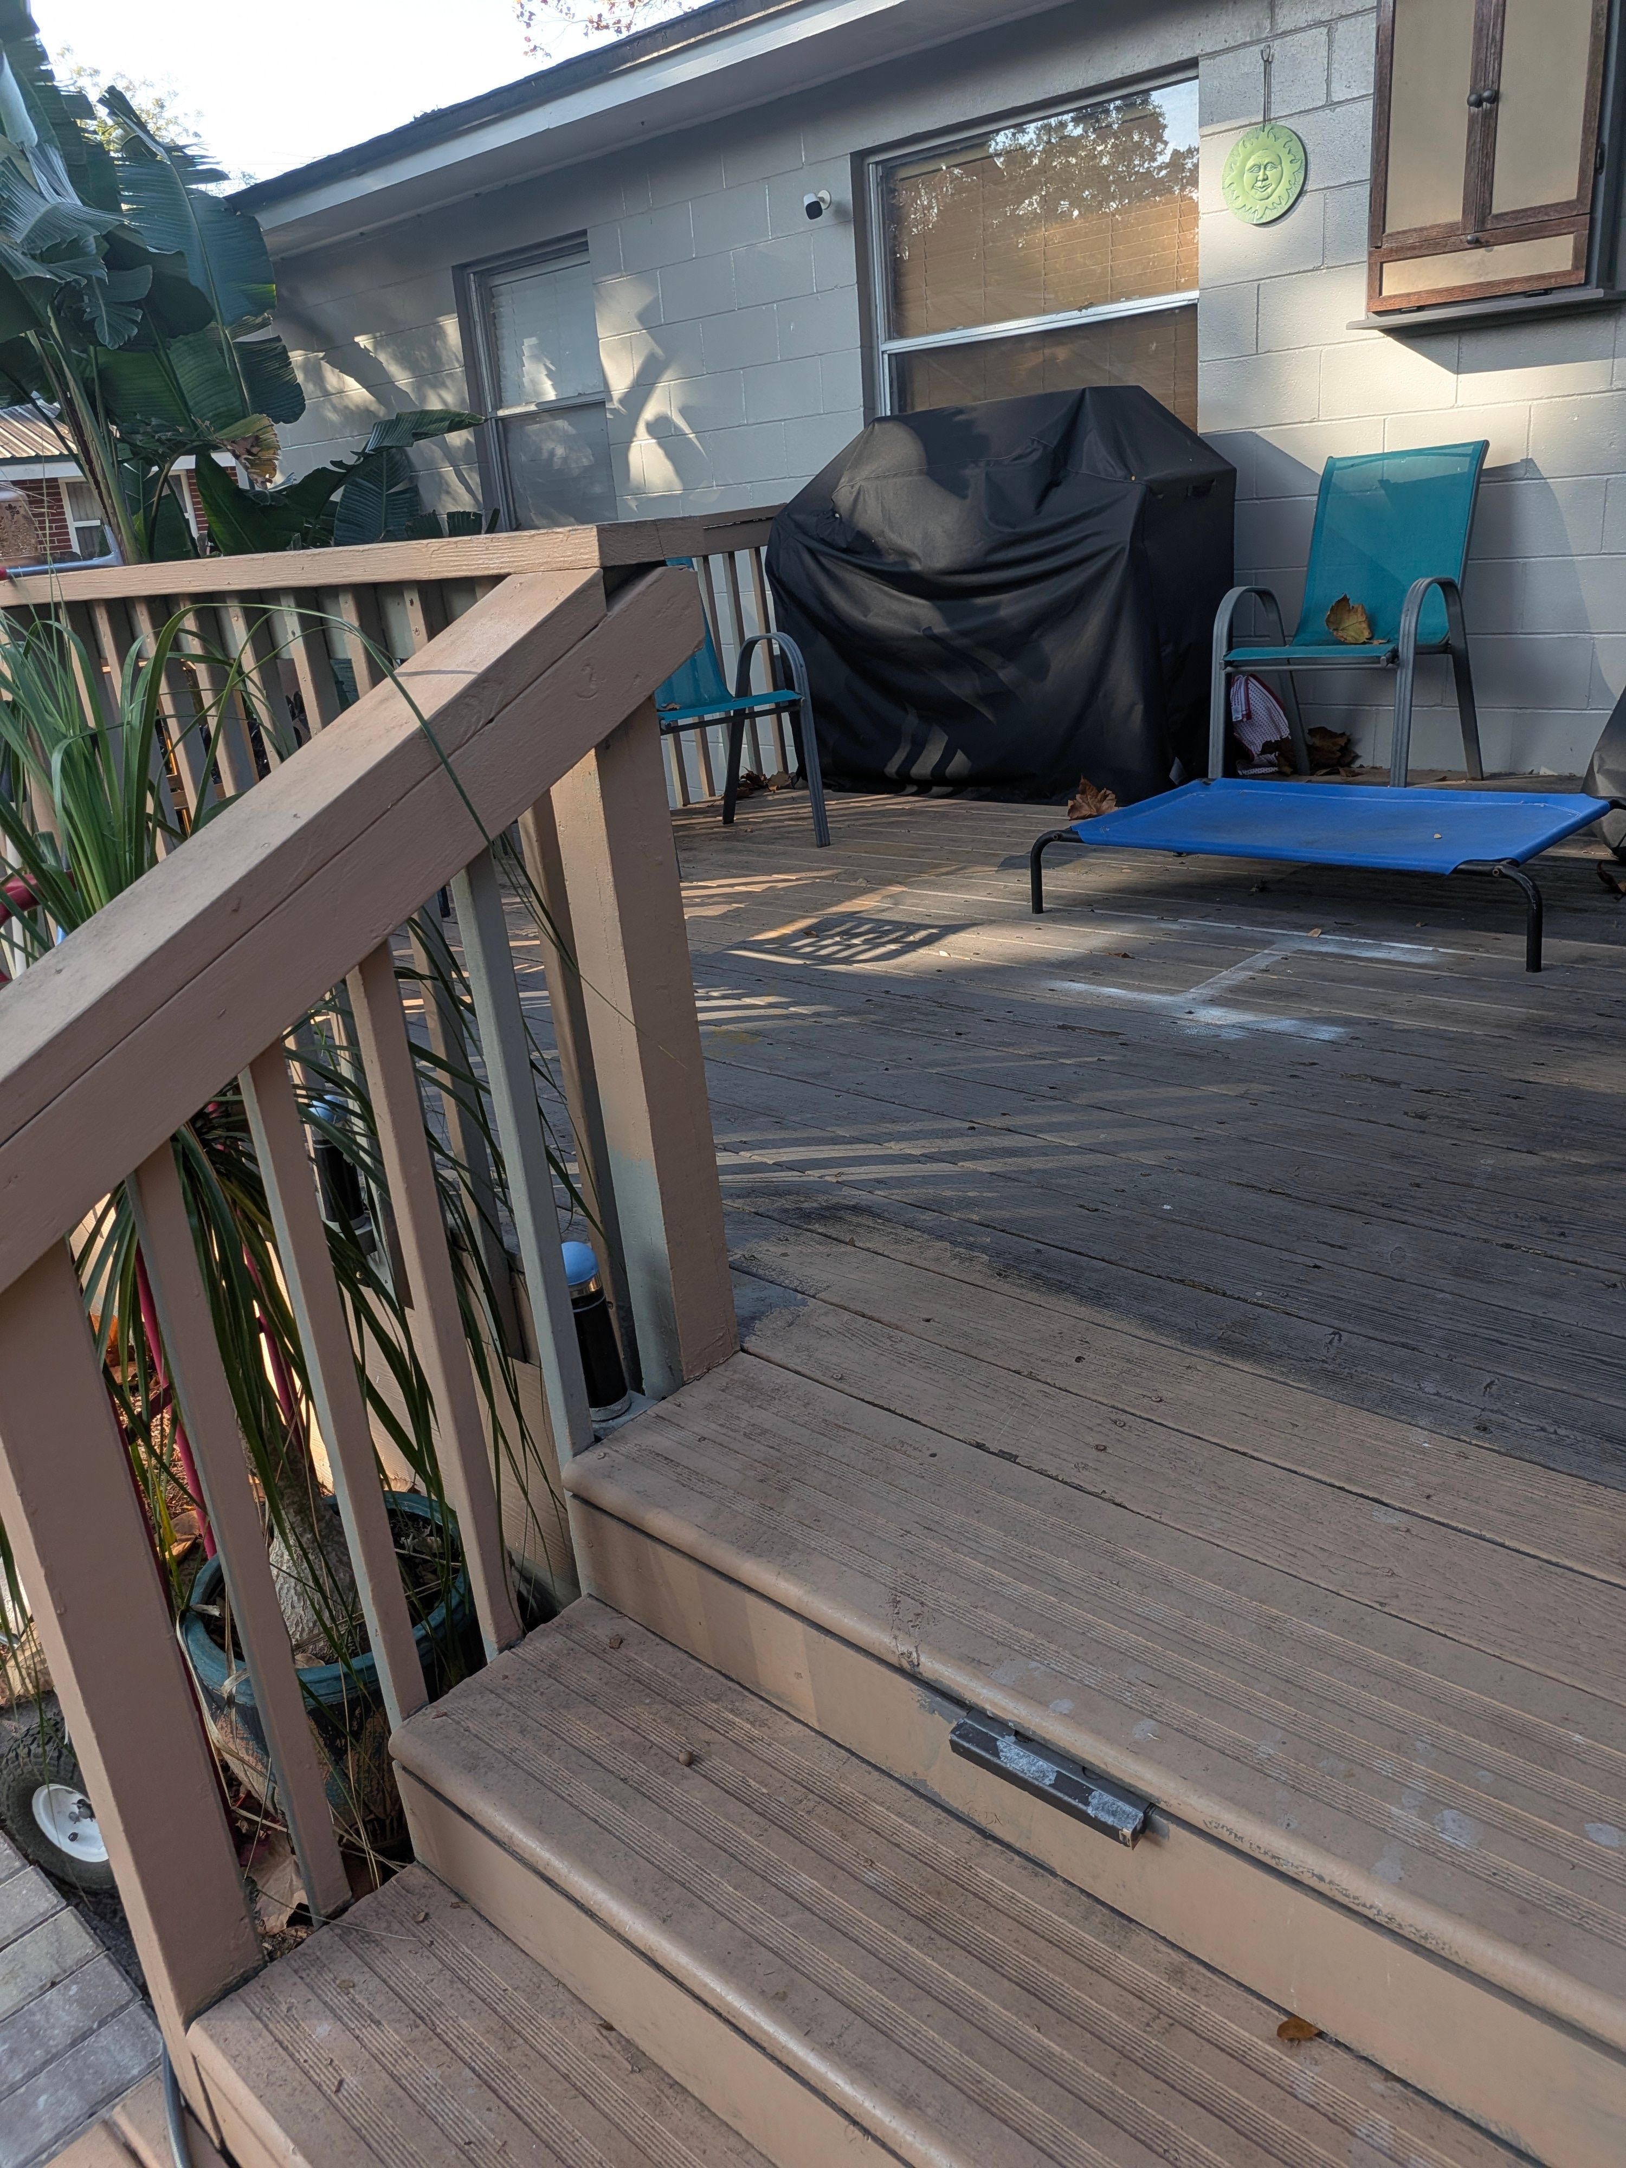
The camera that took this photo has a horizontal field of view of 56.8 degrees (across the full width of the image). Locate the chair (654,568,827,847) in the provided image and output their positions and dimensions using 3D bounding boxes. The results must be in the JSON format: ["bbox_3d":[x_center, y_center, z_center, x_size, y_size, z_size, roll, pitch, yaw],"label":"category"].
[{"bbox_3d":[-0.370,-1.105,4.232,0.560,0.910,0.655,-17,24,-28],"label":"chair"}]

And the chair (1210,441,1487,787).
[{"bbox_3d":[1.493,-1.249,4.153,0.560,0.910,0.655,14,29,40],"label":"chair"}]

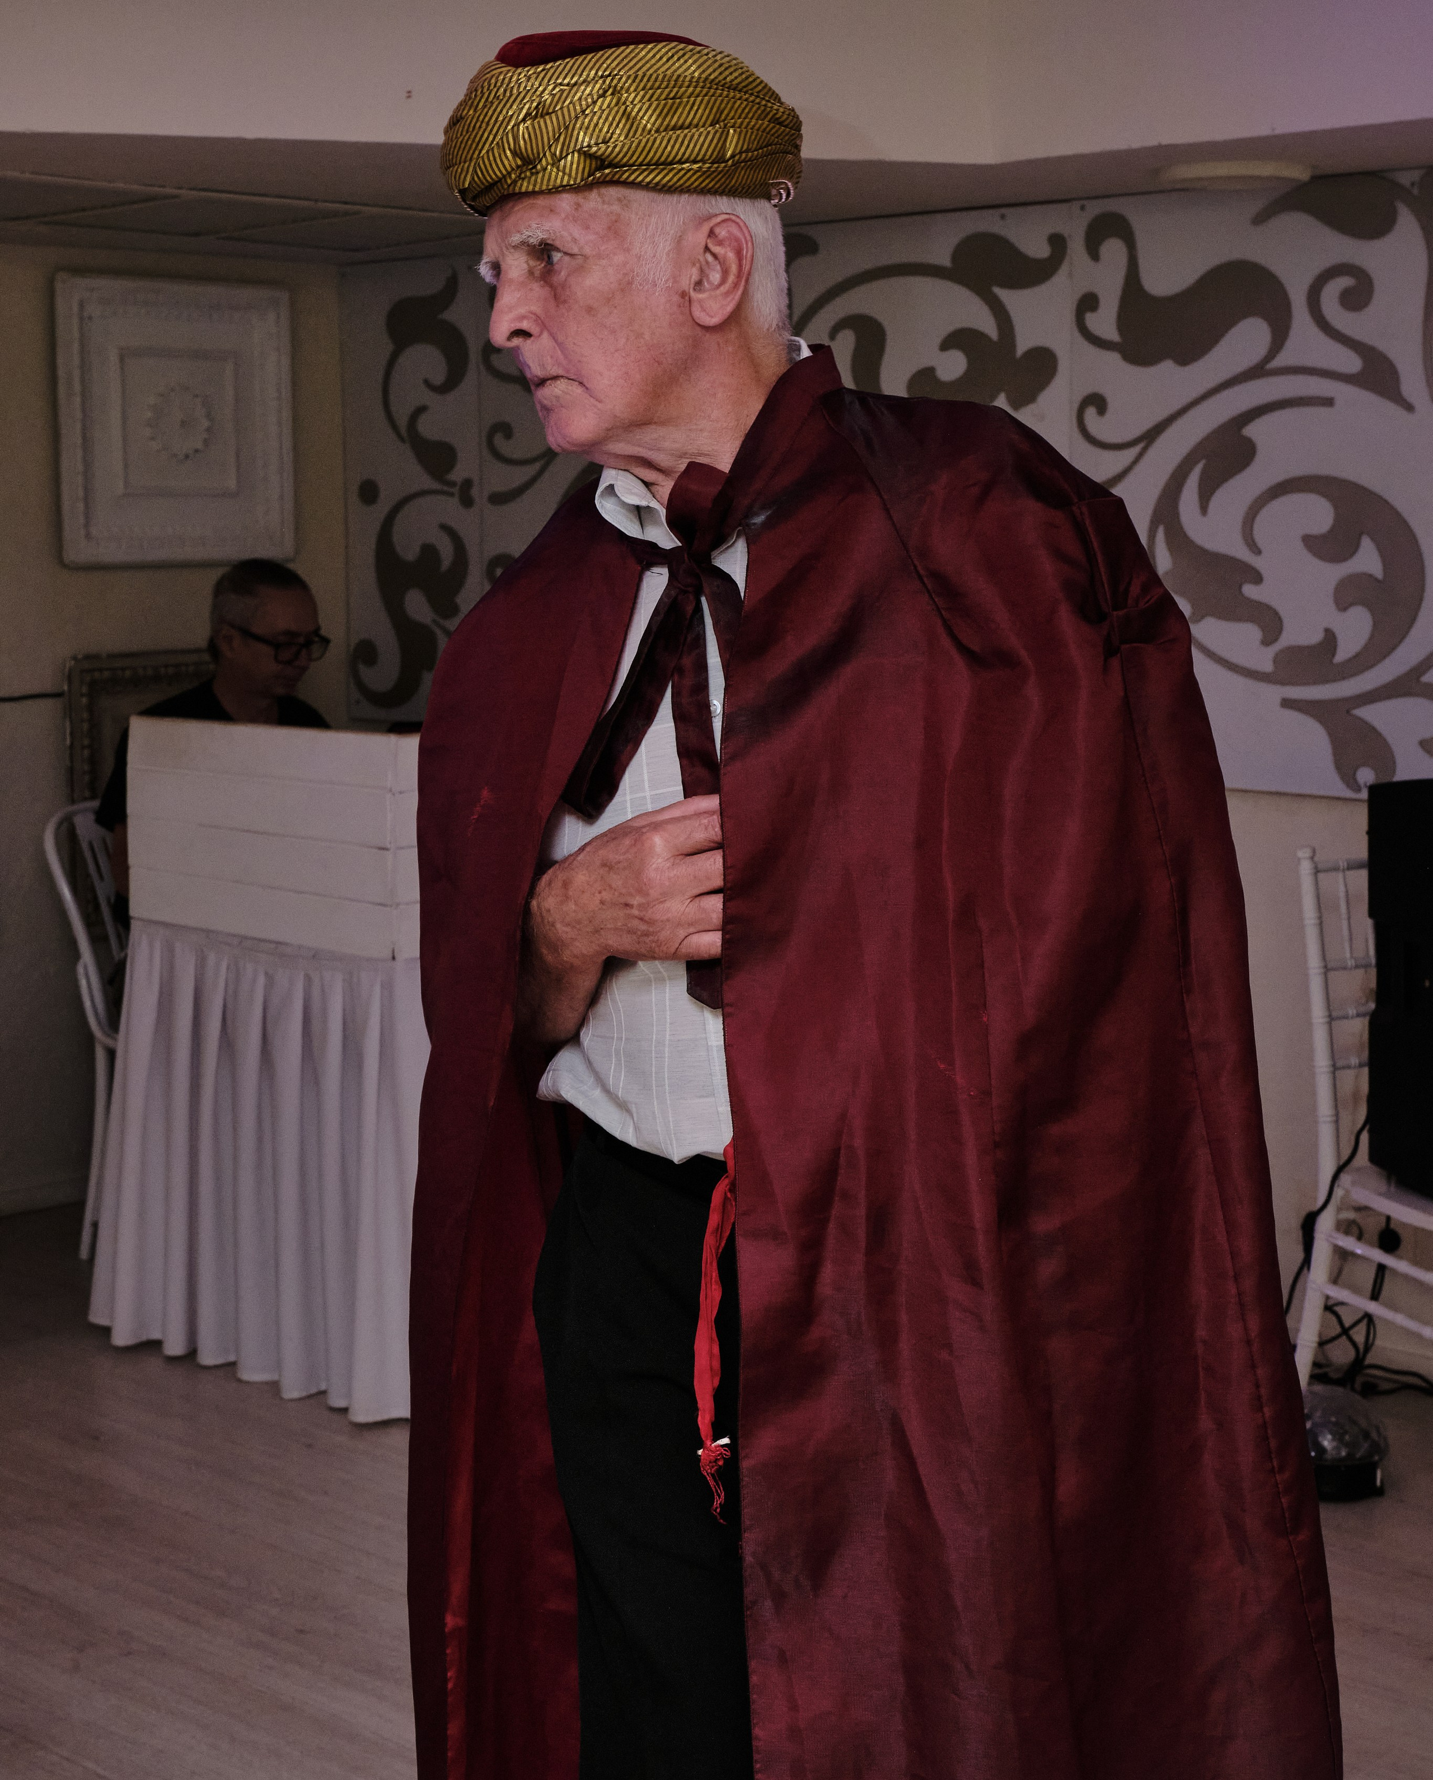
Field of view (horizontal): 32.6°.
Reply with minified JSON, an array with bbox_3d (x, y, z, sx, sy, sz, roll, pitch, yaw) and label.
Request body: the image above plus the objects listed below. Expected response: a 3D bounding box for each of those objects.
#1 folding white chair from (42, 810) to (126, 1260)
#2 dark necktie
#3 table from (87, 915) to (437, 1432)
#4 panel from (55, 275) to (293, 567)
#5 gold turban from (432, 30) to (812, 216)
[{"bbox_3d":[-0.955,0.286,4.714,0.500,0.840,0.450,6,10,39],"label":"folding white chair"},{"bbox_3d":[-0.039,-0.094,1.480,0.110,0.335,0.075,3,9,25],"label":"dark necktie"},{"bbox_3d":[-0.444,0.380,4.400,0.764,0.730,1.100,6,10,39],"label":"table"},{"bbox_3d":[-1.145,-0.995,5.240,0.040,0.595,0.595,6,10,41],"label":"panel"},{"bbox_3d":[-0.061,-0.497,1.580,0.235,0.118,0.215,0,8,0],"label":"gold turban"}]

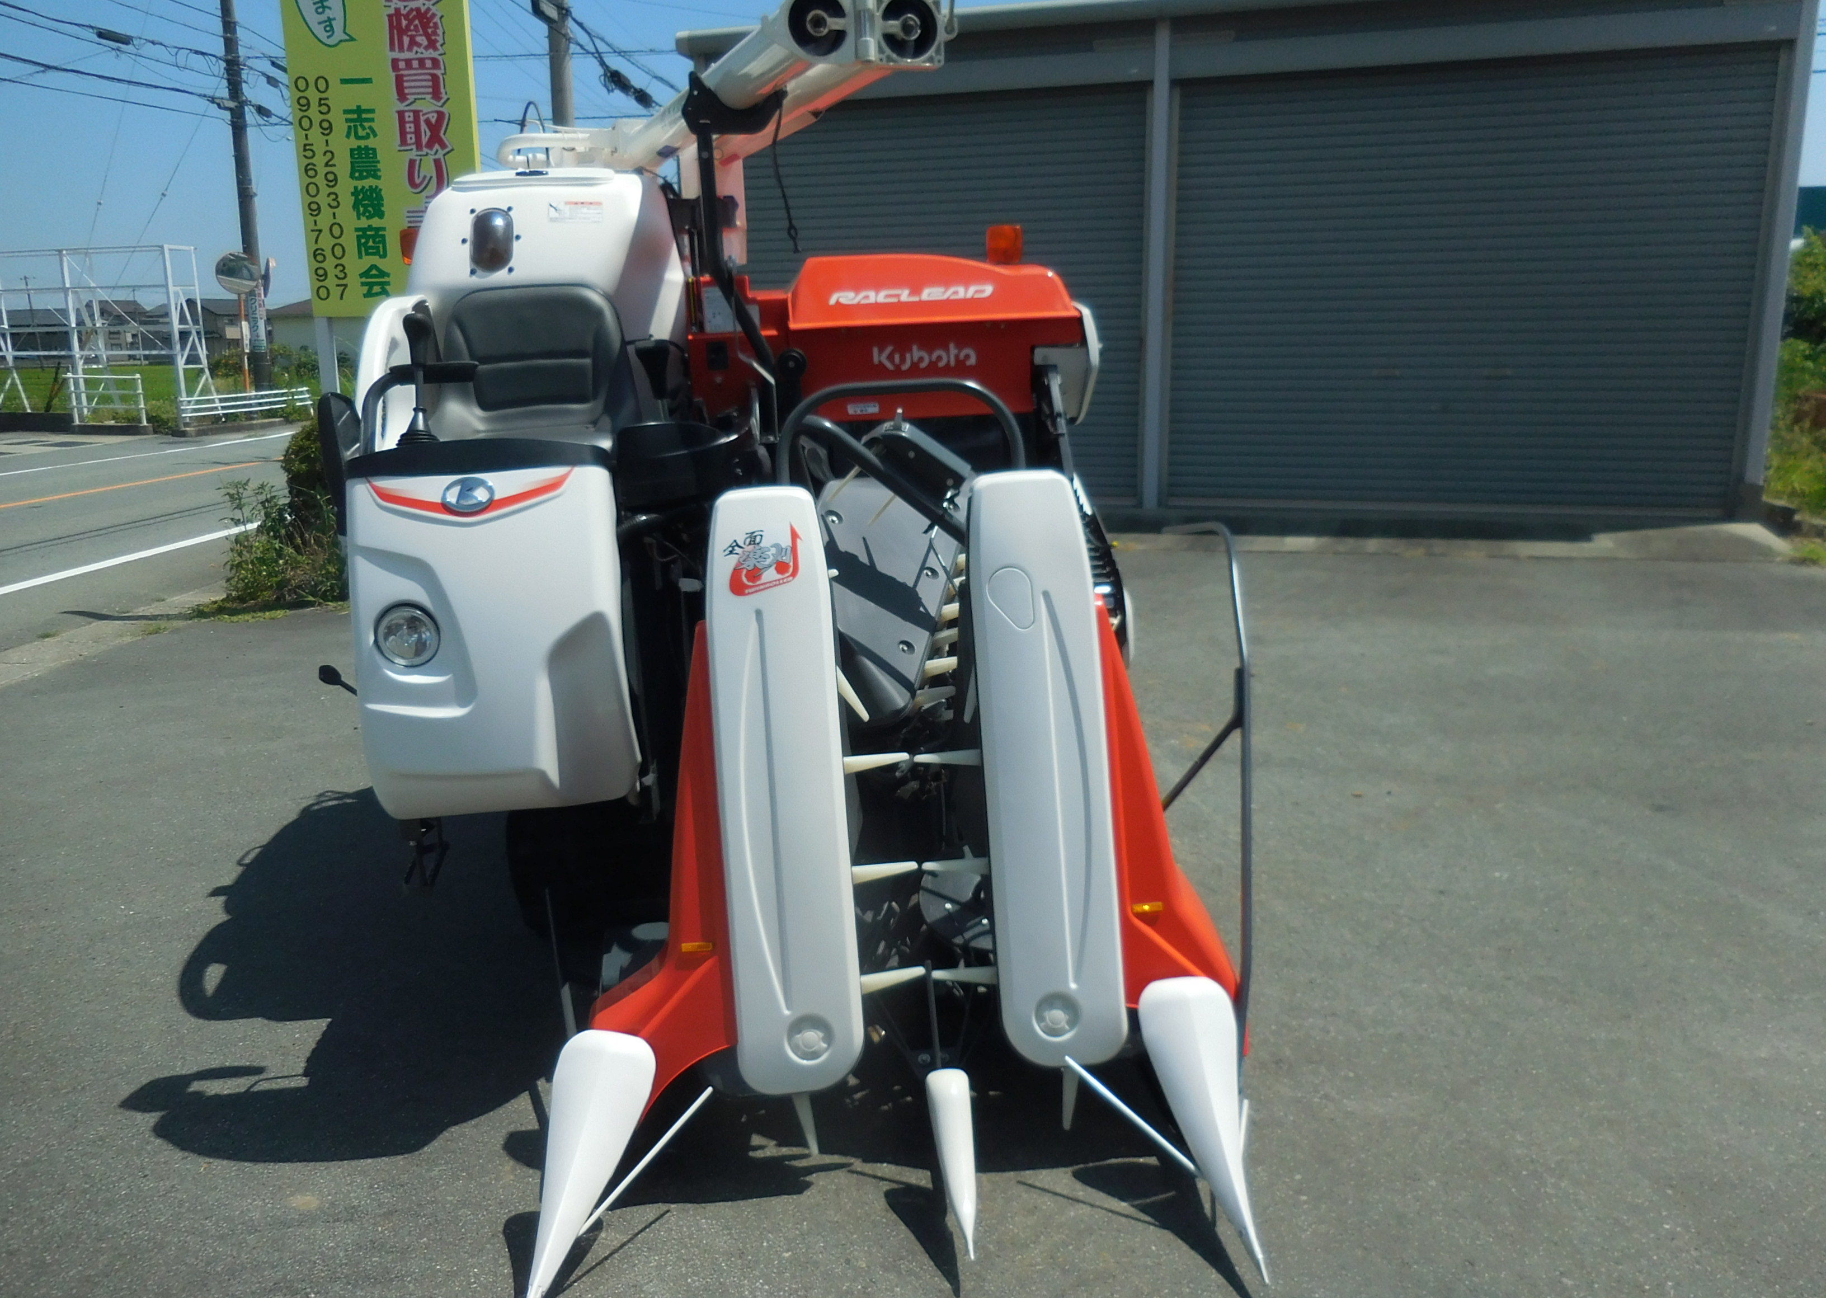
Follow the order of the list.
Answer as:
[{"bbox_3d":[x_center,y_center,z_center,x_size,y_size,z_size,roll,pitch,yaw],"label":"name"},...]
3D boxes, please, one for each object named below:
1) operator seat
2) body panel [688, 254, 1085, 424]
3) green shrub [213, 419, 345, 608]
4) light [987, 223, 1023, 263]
[{"bbox_3d":[-0.905,-0.646,3.150,0.490,0.480,0.500,-2,13,-7],"label":"operator seat"},{"bbox_3d":[-0.058,-0.804,3.450,1.000,0.430,0.400,-2,13,-7],"label":"body panel"},{"bbox_3d":[-3.541,-0.759,7.500,0.950,1.100,0.900,-2,13,-7],"label":"green shrub"},{"bbox_3d":[0.242,-1.075,3.500,0.095,0.110,0.075,-2,13,-7],"label":"light"}]

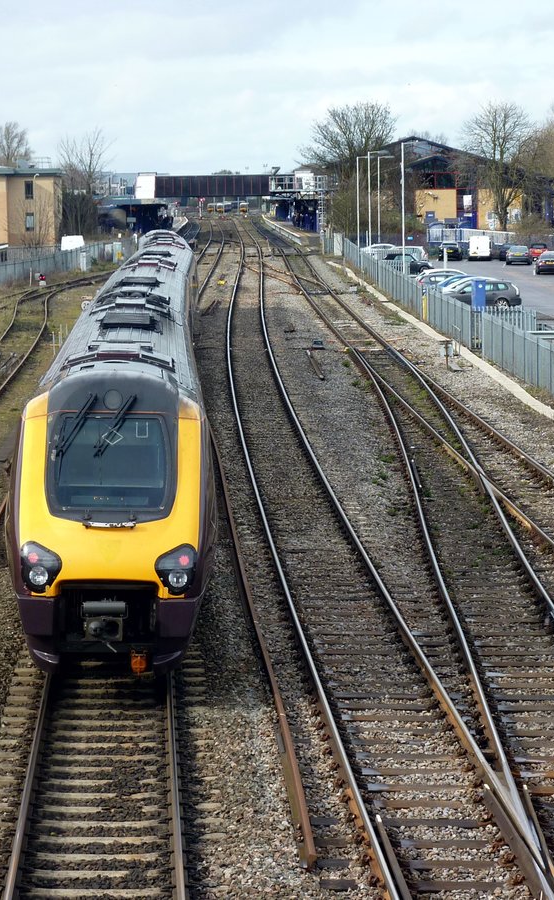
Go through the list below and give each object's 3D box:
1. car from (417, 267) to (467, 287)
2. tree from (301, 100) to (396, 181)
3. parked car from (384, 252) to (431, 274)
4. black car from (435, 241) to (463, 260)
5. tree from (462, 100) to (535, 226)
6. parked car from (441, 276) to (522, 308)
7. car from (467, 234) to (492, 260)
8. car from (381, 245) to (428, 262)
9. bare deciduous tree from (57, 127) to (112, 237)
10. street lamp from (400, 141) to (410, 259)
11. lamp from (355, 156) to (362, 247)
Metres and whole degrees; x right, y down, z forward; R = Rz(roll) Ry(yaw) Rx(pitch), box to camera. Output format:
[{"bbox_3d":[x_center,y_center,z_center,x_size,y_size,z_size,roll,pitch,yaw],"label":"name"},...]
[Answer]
[{"bbox_3d":[9.560,-9.042,135.219,4.200,1.480,1.770,-1,6,-2],"label":"car"},{"bbox_3d":[6.589,-25.699,230.000,9.000,12.660,9.000,0,6,0],"label":"tree"},{"bbox_3d":[8.646,-12.454,166.000,3.750,1.410,1.700,-1,6,-2],"label":"parked car"},{"bbox_3d":[13.594,-15.673,195.000,1.730,1.470,4.100,0,6,5],"label":"black car"},{"bbox_3d":[18.819,-24.095,214.000,6.500,11.760,6.500,0,6,0],"label":"tree"},{"bbox_3d":[9.652,-7.601,121.000,4.500,1.470,1.800,-1,6,-2],"label":"parked car"},{"bbox_3d":[15.942,-16.064,196.500,1.800,1.900,4.400,0,6,5],"label":"car"},{"bbox_3d":[8.704,-13.745,177.500,4.150,1.480,1.750,-1,6,-2],"label":"car"},{"bbox_3d":[-19.702,-27.052,255.369,5.400,11.600,5.400,-1,6,0],"label":"bare deciduous tree"},{"bbox_3d":[7.199,-11.888,130.572,1.300,8.200,0.350,-1,6,-2],"label":"street lamp"},{"bbox_3d":[7.135,-19.443,199.574,1.400,8.200,0.350,-1,6,-2],"label":"lamp"}]

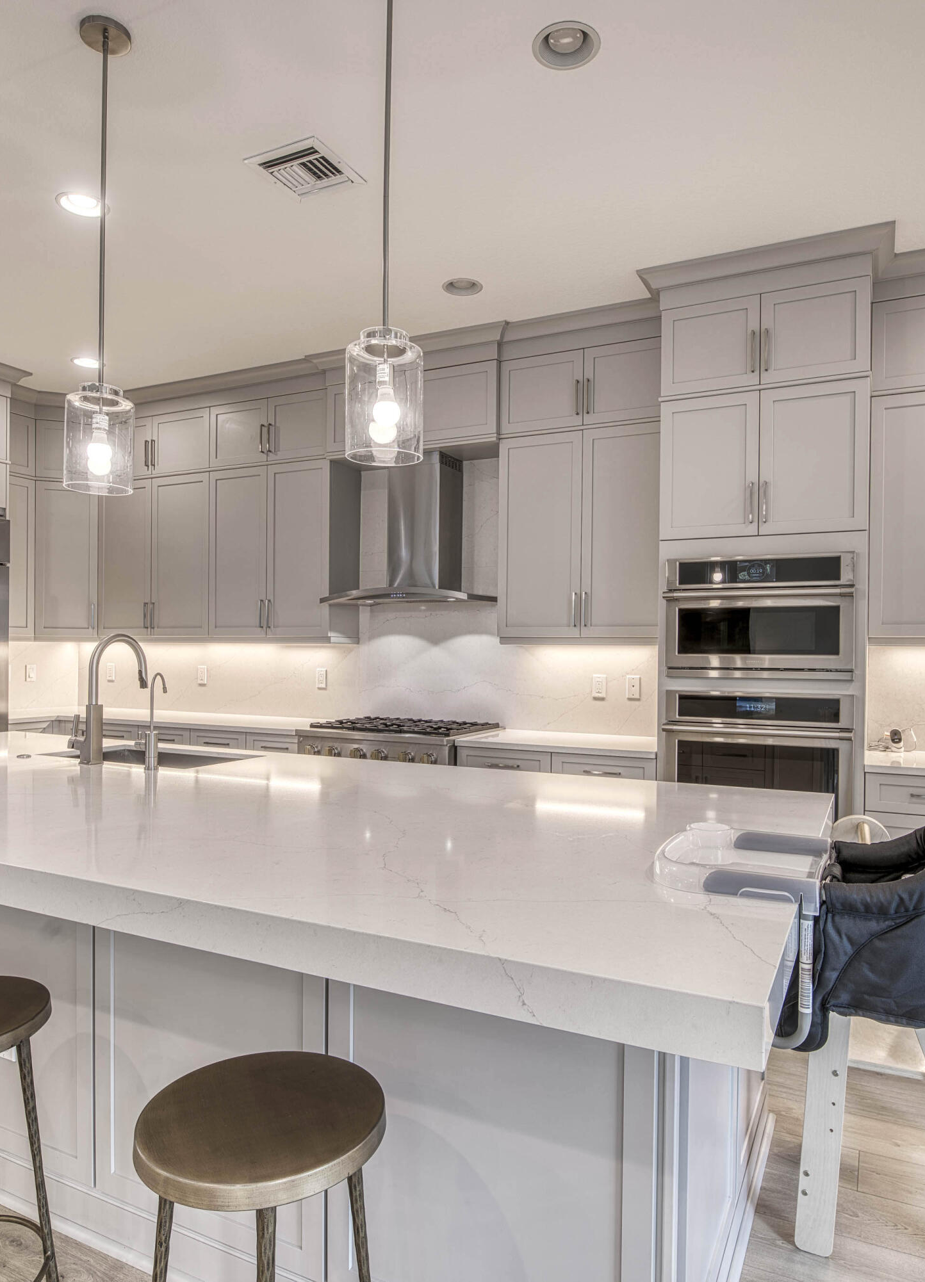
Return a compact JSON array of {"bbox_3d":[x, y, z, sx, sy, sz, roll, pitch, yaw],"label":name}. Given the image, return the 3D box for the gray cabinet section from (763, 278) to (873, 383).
[{"bbox_3d":[1.557,-1.259,3.535,0.408,0.377,0.600,0,0,25],"label":"gray cabinet section"}]

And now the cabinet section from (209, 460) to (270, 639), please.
[{"bbox_3d":[-1.315,-0.547,5.087,0.451,1.029,0.330,0,0,25],"label":"cabinet section"}]

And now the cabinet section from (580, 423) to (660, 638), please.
[{"bbox_3d":[0.844,-0.537,4.077,0.377,1.029,0.330,0,0,25],"label":"cabinet section"}]

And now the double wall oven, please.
[{"bbox_3d":[1.357,0.290,3.653,0.748,1.302,0.620,0,0,24],"label":"double wall oven"}]

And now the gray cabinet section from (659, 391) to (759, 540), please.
[{"bbox_3d":[1.202,-0.762,3.778,0.418,0.623,0.580,0,0,24],"label":"gray cabinet section"}]

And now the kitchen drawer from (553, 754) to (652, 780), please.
[{"bbox_3d":[0.733,0.604,3.895,0.486,0.153,0.500,0,0,24],"label":"kitchen drawer"}]

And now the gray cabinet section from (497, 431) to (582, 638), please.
[{"bbox_3d":[0.470,-0.551,4.361,0.461,1.052,0.330,0,0,24],"label":"gray cabinet section"}]

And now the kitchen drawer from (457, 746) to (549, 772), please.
[{"bbox_3d":[0.286,0.600,4.092,0.482,0.153,0.500,0,0,24],"label":"kitchen drawer"}]

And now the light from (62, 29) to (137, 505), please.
[{"bbox_3d":[-0.980,-1.042,2.196,0.172,1.242,0.172,0,0,24],"label":"light"}]

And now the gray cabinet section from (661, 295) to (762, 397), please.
[{"bbox_3d":[1.204,-1.290,3.777,0.418,0.386,0.580,0,0,24],"label":"gray cabinet section"}]

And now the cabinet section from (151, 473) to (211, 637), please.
[{"bbox_3d":[-1.792,-0.561,5.382,0.501,1.052,0.330,0,0,24],"label":"cabinet section"}]

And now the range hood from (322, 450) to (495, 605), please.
[{"bbox_3d":[-0.258,-0.615,4.459,0.910,0.835,0.510,0,0,24],"label":"range hood"}]

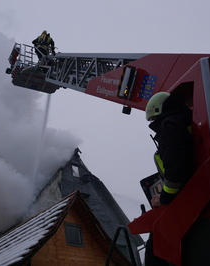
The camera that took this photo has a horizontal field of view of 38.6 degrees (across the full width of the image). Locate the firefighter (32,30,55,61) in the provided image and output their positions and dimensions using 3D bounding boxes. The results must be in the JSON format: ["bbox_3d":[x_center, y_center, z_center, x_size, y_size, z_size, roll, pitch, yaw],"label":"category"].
[{"bbox_3d":[-2.373,-3.244,11.600,0.800,1.750,0.550,3,-23,-18],"label":"firefighter"}]

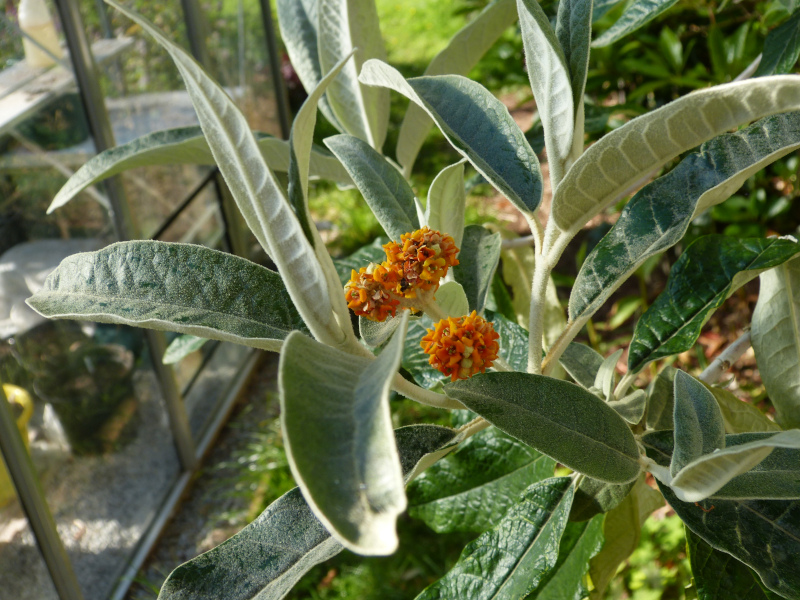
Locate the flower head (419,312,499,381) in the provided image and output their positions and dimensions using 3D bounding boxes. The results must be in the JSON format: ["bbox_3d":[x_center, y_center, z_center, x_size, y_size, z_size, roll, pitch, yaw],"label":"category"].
[{"bbox_3d":[0.019,0.014,0.290,0.025,0.024,0.025,-4,30,4],"label":"flower head"}]

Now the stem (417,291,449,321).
[{"bbox_3d":[0.011,0.002,0.296,0.004,0.012,0.004,-45,19,1],"label":"stem"}]

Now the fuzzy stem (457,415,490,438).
[{"bbox_3d":[0.024,0.042,0.305,0.013,0.003,0.003,-30,-9,0],"label":"fuzzy stem"}]

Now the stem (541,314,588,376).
[{"bbox_3d":[0.056,0.016,0.318,0.004,0.004,0.025,34,78,10],"label":"stem"}]

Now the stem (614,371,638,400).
[{"bbox_3d":[0.080,0.030,0.328,0.004,0.004,0.012,33,65,14],"label":"stem"}]

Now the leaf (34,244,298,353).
[{"bbox_3d":[-0.070,0.001,0.291,0.099,0.012,0.032,9,72,-2],"label":"leaf"}]

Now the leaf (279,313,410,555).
[{"bbox_3d":[-0.015,0.037,0.253,0.035,0.063,0.026,-2,-12,-4],"label":"leaf"}]

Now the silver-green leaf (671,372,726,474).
[{"bbox_3d":[0.099,0.042,0.309,0.018,0.037,0.009,0,-13,18],"label":"silver-green leaf"}]

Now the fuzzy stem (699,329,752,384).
[{"bbox_3d":[0.137,0.024,0.385,0.033,0.006,0.006,-40,73,-18],"label":"fuzzy stem"}]

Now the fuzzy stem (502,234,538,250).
[{"bbox_3d":[0.050,-0.024,0.390,0.015,0.004,0.004,-10,2,0],"label":"fuzzy stem"}]

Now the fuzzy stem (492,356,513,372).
[{"bbox_3d":[0.033,0.021,0.299,0.003,0.010,0.003,-58,37,0],"label":"fuzzy stem"}]

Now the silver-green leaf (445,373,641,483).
[{"bbox_3d":[0.045,0.041,0.291,0.070,0.010,0.030,22,71,-10],"label":"silver-green leaf"}]

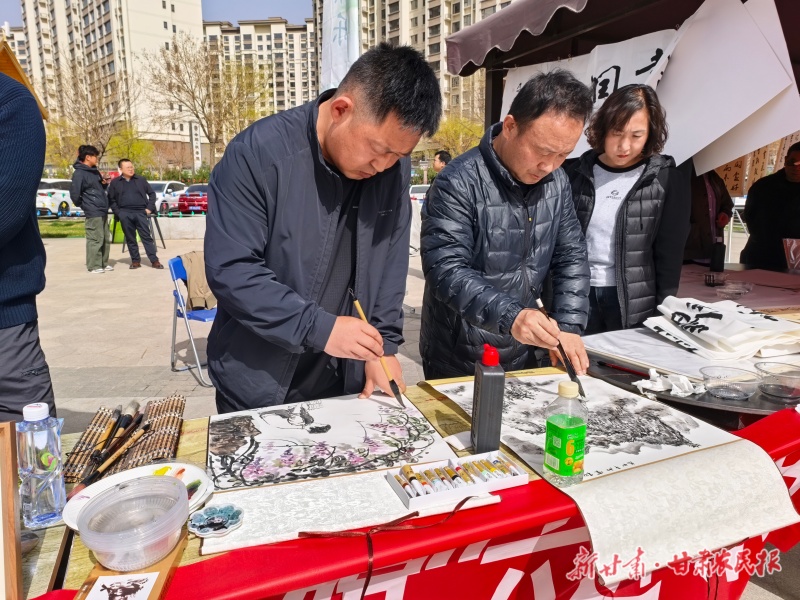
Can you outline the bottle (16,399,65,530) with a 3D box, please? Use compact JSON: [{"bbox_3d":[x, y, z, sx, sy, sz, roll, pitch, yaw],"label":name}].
[{"bbox_3d":[-0.512,0.232,0.788,0.053,0.174,0.051,-4,12,-21],"label":"bottle"}]

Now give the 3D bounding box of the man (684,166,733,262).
[{"bbox_3d":[2.154,-0.446,3.981,0.500,1.660,0.320,2,12,12],"label":"man"}]

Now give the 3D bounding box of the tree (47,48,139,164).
[{"bbox_3d":[-17.937,-9.805,32.456,4.646,8.753,4.413,0,11,0],"label":"tree"}]

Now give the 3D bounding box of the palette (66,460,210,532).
[{"bbox_3d":[-0.380,0.293,0.820,0.200,0.020,0.200,0,10,0],"label":"palette"}]

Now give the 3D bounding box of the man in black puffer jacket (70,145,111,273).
[{"bbox_3d":[-4.420,-1.293,7.935,0.480,1.758,0.500,-5,12,-23],"label":"man in black puffer jacket"}]

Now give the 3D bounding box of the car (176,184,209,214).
[{"bbox_3d":[-9.264,-5.121,27.675,1.820,1.460,4.650,1,11,4],"label":"car"}]

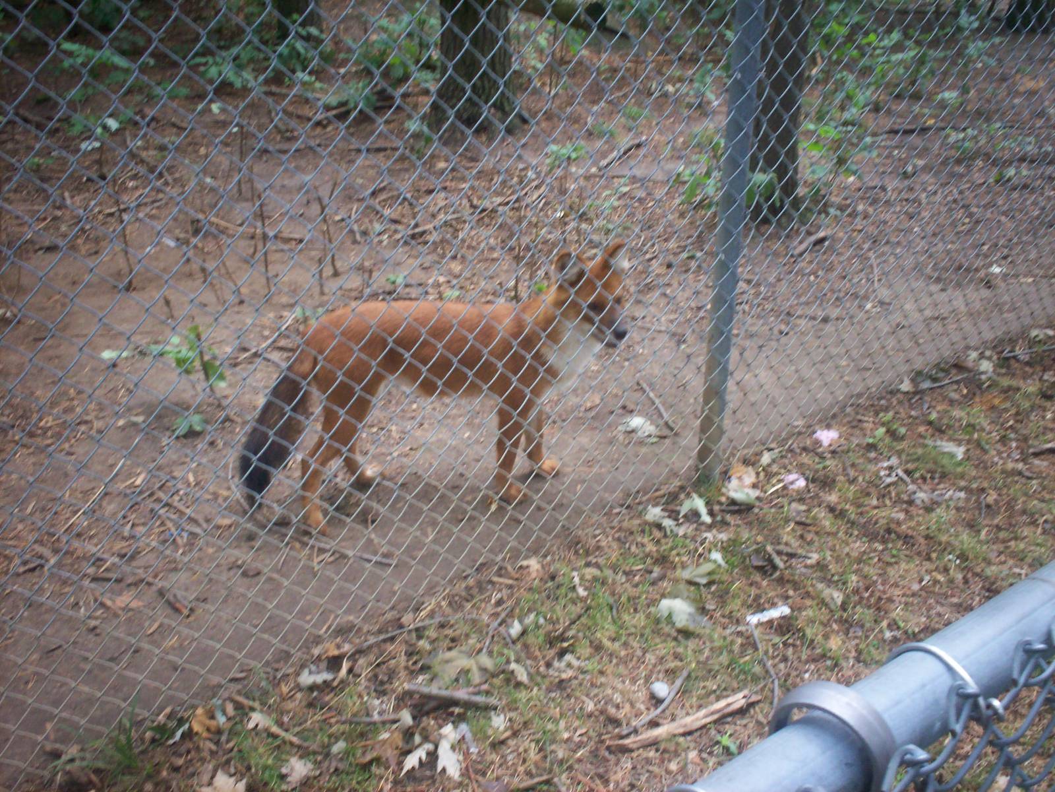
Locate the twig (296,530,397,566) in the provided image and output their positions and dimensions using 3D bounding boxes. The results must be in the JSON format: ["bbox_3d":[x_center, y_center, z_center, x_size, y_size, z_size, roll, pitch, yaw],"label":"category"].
[{"bbox_3d":[-0.423,0.351,2.530,0.282,0.012,0.012,14,29,24],"label":"twig"}]

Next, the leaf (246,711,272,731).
[{"bbox_3d":[-0.496,0.602,2.034,0.042,0.018,0.051,-3,27,-8],"label":"leaf"}]

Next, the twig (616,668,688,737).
[{"bbox_3d":[0.251,0.587,2.092,0.028,0.012,0.235,21,32,34],"label":"twig"}]

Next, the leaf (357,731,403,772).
[{"bbox_3d":[-0.266,0.636,1.965,0.074,0.022,0.102,-2,26,-6],"label":"leaf"}]

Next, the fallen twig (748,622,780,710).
[{"bbox_3d":[0.479,0.536,2.197,0.026,0.015,0.259,1,26,1],"label":"fallen twig"}]

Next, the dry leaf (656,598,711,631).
[{"bbox_3d":[0.325,0.457,2.293,0.105,0.025,0.085,1,26,0],"label":"dry leaf"}]

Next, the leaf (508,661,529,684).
[{"bbox_3d":[-0.015,0.545,2.163,0.025,0.018,0.070,-14,30,-27],"label":"leaf"}]

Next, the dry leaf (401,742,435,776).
[{"bbox_3d":[-0.195,0.644,1.945,0.042,0.022,0.085,17,30,30],"label":"dry leaf"}]

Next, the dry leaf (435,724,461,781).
[{"bbox_3d":[-0.142,0.632,1.956,0.045,0.024,0.110,-1,26,-4],"label":"dry leaf"}]

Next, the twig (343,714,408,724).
[{"bbox_3d":[-0.283,0.603,2.045,0.116,0.012,0.016,-2,26,-5],"label":"twig"}]

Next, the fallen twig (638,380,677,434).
[{"bbox_3d":[0.370,0.030,3.135,0.014,0.014,0.307,-5,27,-12],"label":"fallen twig"}]

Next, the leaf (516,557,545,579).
[{"bbox_3d":[0.005,0.385,2.446,0.063,0.020,0.060,1,26,0],"label":"leaf"}]

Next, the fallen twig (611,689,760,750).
[{"bbox_3d":[0.294,0.596,2.026,0.311,0.022,0.034,-10,28,-21],"label":"fallen twig"}]

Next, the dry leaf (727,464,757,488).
[{"bbox_3d":[0.545,0.201,2.784,0.070,0.028,0.075,1,26,0],"label":"dry leaf"}]

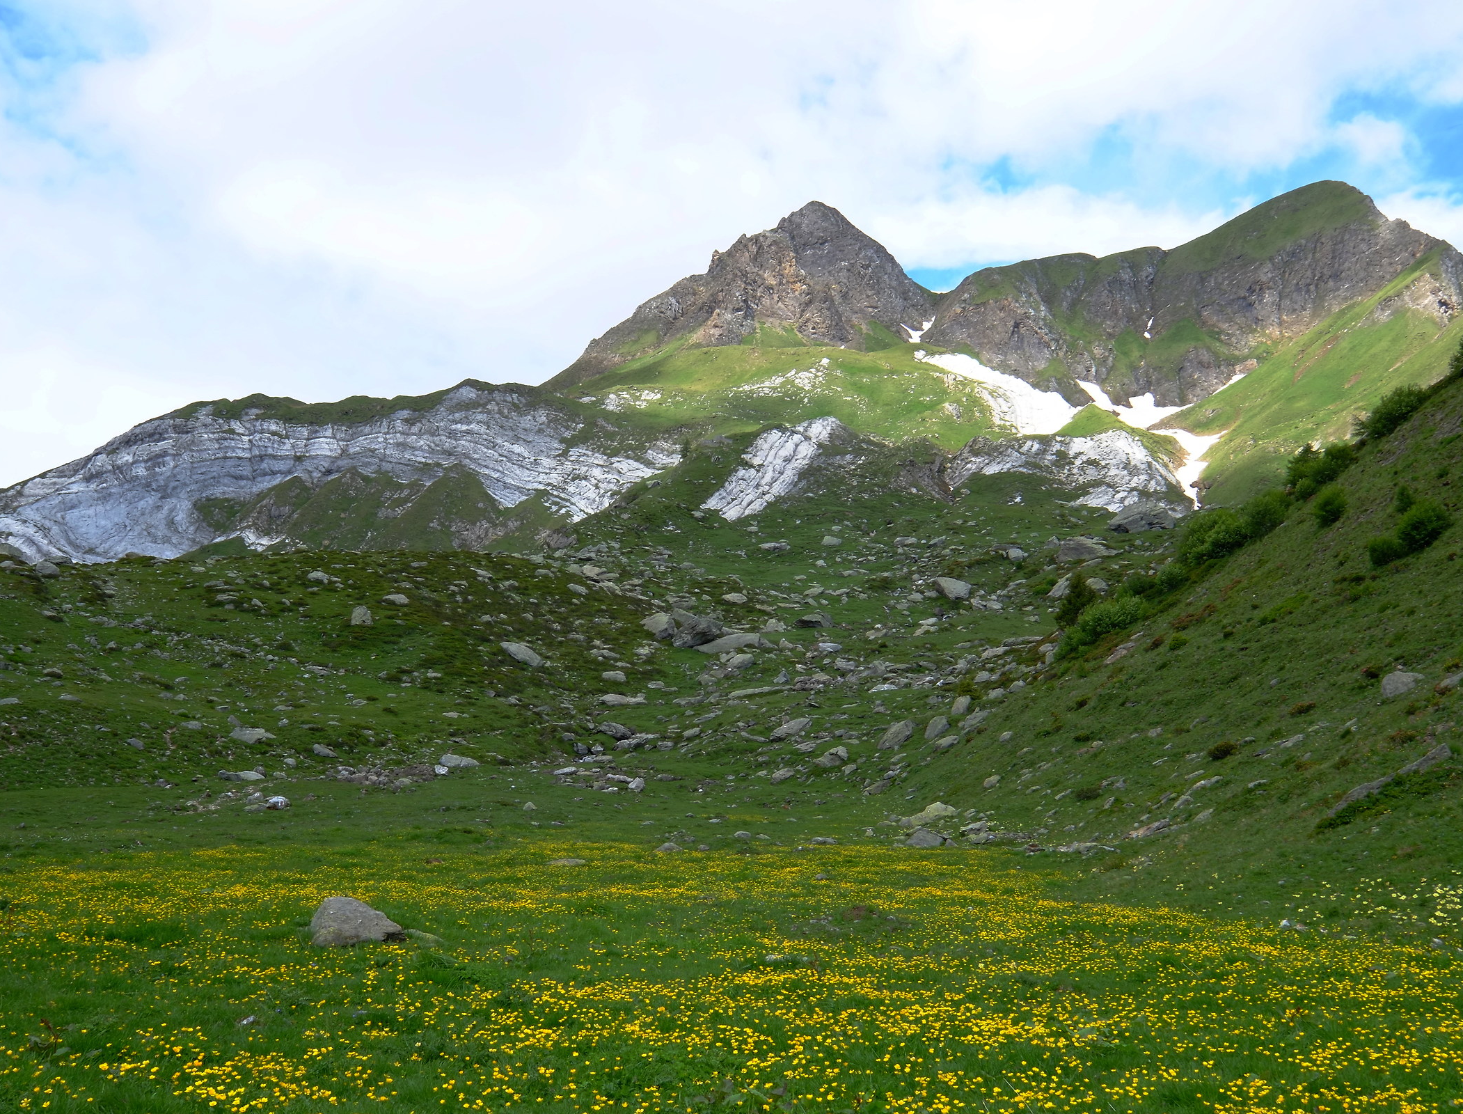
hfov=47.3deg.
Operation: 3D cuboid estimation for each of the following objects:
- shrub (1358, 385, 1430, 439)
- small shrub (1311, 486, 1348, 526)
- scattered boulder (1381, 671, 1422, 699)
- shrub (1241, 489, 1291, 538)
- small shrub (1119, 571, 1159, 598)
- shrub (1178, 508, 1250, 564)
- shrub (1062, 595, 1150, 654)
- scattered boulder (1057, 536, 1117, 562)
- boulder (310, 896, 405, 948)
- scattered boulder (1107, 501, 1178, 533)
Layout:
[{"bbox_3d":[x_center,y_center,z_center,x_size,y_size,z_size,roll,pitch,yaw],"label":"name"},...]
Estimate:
[{"bbox_3d":[38.791,-8.501,98.000,3.860,2.991,3.646,2,-7,0],"label":"shrub"},{"bbox_3d":[25.793,-2.195,72.000,1.575,1.801,1.496,-3,-8,20],"label":"small shrub"},{"bbox_3d":[15.666,2.972,39.000,0.935,0.576,0.754,2,-7,0],"label":"scattered boulder"},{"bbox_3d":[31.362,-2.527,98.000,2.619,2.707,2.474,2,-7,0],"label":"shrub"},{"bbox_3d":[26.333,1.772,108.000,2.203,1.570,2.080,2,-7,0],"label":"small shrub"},{"bbox_3d":[29.742,-1.288,103.000,4.057,3.144,3.832,2,-7,0],"label":"shrub"},{"bbox_3d":[20.630,3.739,92.000,4.816,3.142,3.371,-2,-7,13],"label":"shrub"},{"bbox_3d":[40.304,-0.891,190.000,6.829,2.970,5.121,-2,-7,12],"label":"scattered boulder"},{"bbox_3d":[-3.184,3.102,14.200,0.810,0.433,0.648,2,-7,-12],"label":"boulder"},{"bbox_3d":[55.375,-5.364,225.000,9.669,4.397,7.252,-2,-7,14],"label":"scattered boulder"}]

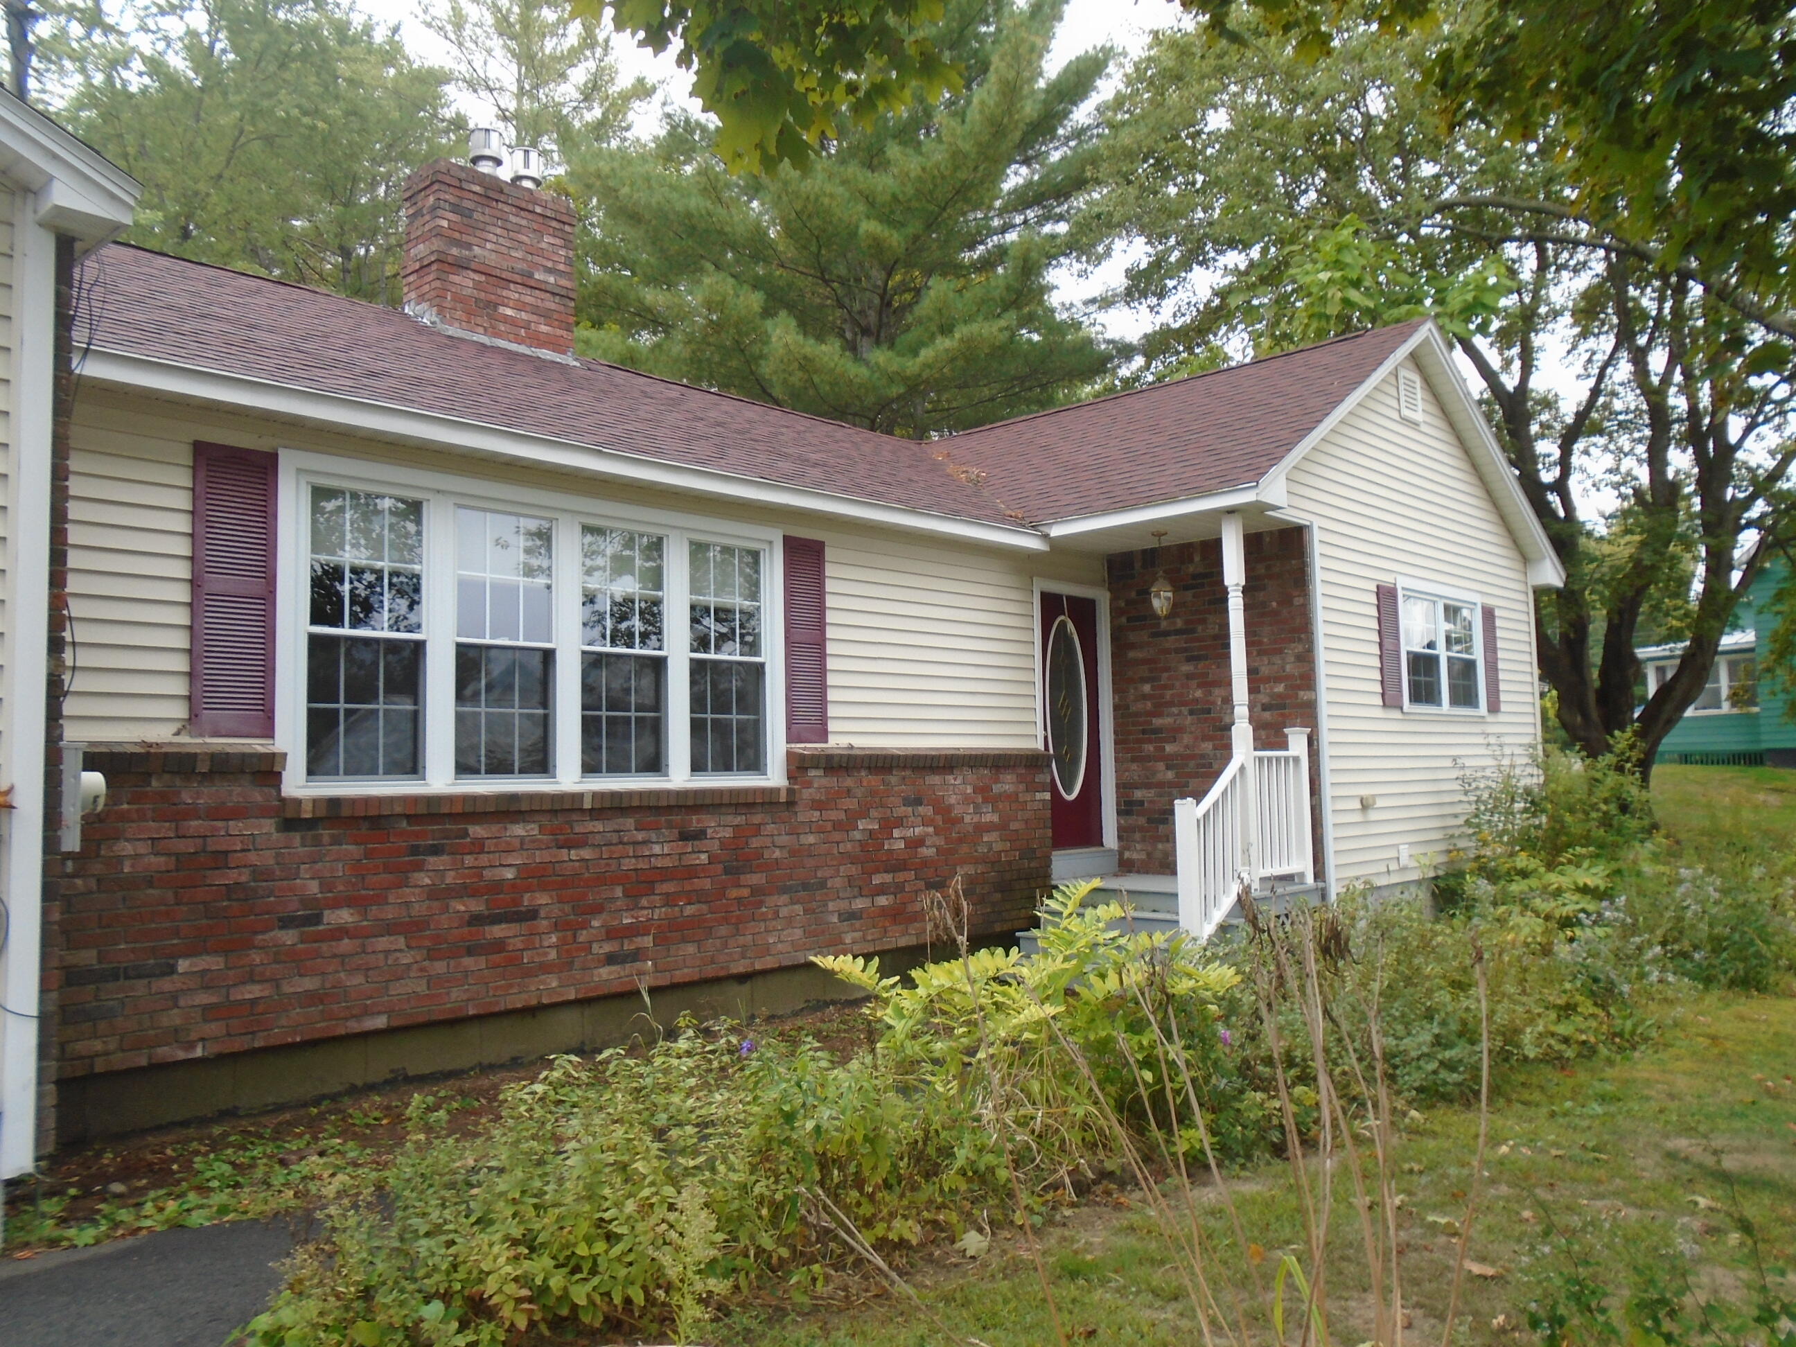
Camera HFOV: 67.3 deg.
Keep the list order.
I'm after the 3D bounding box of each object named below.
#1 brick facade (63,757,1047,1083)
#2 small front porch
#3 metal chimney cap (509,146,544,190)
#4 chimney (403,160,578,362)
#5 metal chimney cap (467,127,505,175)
[{"bbox_3d":[-1.127,1.086,7.780,0.160,1.330,6.540,-5,-6,43],"label":"brick facade"},{"bbox_3d":[1.889,0.471,9.848,1.800,3.100,1.620,-5,-6,43],"label":"small front porch"},{"bbox_3d":[-3.100,-4.174,11.294,0.265,0.355,0.265,-1,-4,0],"label":"metal chimney cap"},{"bbox_3d":[-3.316,-3.276,10.978,0.580,1.300,1.270,-5,-6,43],"label":"chimney"},{"bbox_3d":[-3.356,-4.214,11.022,0.265,0.380,0.265,-1,-4,0],"label":"metal chimney cap"}]

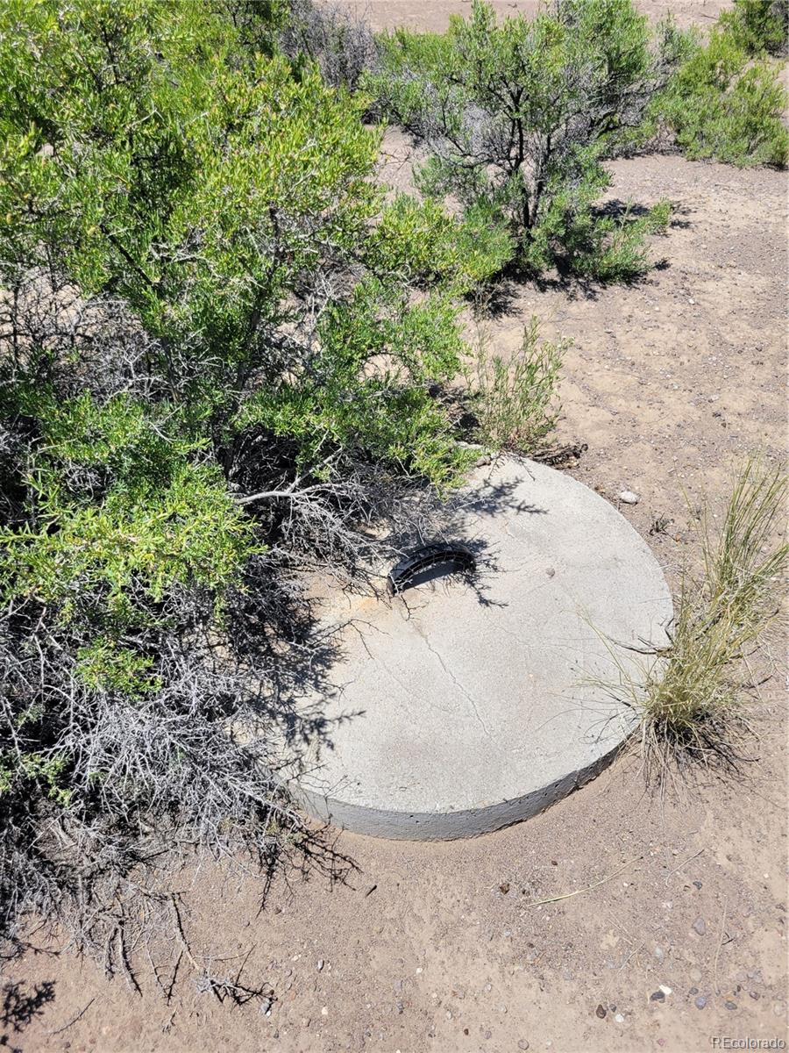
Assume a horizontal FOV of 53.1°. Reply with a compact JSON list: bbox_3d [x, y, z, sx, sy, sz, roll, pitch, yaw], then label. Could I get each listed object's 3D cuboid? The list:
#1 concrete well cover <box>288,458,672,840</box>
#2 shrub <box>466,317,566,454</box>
[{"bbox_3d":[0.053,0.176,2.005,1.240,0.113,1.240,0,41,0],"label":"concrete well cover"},{"bbox_3d":[0.378,-0.425,2.455,0.310,0.340,0.290,0,41,0],"label":"shrub"}]

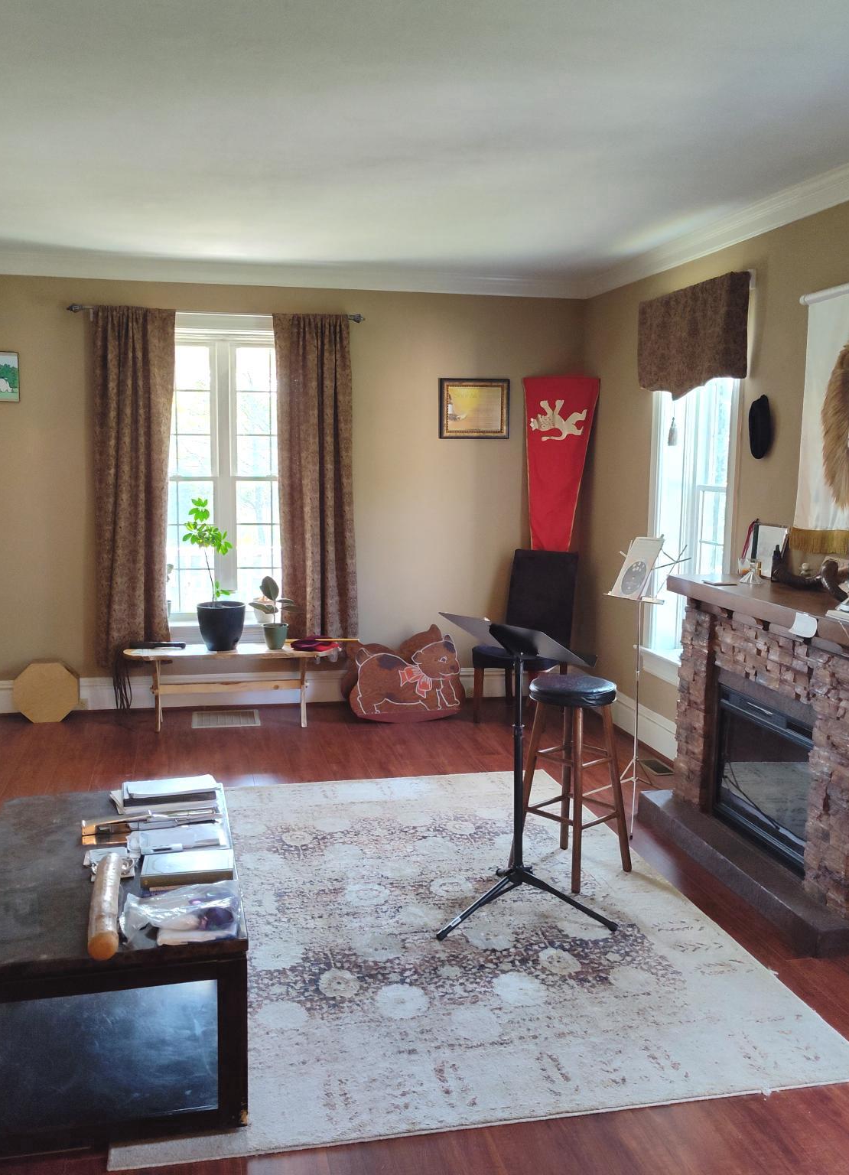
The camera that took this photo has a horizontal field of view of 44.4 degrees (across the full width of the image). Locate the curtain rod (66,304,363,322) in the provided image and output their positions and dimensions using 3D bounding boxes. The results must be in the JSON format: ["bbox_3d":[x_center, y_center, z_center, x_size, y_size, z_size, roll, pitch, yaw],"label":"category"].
[{"bbox_3d":[-1.230,-1.633,6.215,1.740,0.055,0.080,-1,8,-12],"label":"curtain rod"}]

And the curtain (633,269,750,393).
[{"bbox_3d":[1.335,-1.221,5.246,0.110,0.553,1.000,-1,8,-12],"label":"curtain"}]

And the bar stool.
[{"bbox_3d":[0.577,0.750,4.104,0.360,0.735,0.360,-1,8,-12],"label":"bar stool"}]

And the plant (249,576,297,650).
[{"bbox_3d":[-0.896,0.148,6.177,0.290,0.430,0.250,-1,8,-13],"label":"plant"}]

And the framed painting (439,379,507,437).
[{"bbox_3d":[0.323,-1.139,6.652,0.462,0.380,0.030,-1,8,-13],"label":"framed painting"}]

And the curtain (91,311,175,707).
[{"bbox_3d":[-1.746,-0.562,6.249,0.500,2.170,0.110,-1,8,-12],"label":"curtain"}]

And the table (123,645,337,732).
[{"bbox_3d":[-1.140,0.583,6.180,1.230,0.440,0.360,-1,8,-13],"label":"table"}]

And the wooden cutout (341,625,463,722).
[{"bbox_3d":[-0.135,0.530,6.349,0.710,0.530,0.330,-1,8,-13],"label":"wooden cutout"}]

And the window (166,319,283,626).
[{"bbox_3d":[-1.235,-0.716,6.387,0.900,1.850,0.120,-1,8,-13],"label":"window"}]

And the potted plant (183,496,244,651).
[{"bbox_3d":[-1.229,-0.078,6.102,0.350,0.880,0.310,-1,8,-13],"label":"potted plant"}]

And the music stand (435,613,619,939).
[{"bbox_3d":[0.323,0.638,3.630,0.640,1.035,0.620,8,10,43],"label":"music stand"}]

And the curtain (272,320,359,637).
[{"bbox_3d":[-0.668,-0.603,6.480,0.535,2.140,0.110,-1,8,-12],"label":"curtain"}]

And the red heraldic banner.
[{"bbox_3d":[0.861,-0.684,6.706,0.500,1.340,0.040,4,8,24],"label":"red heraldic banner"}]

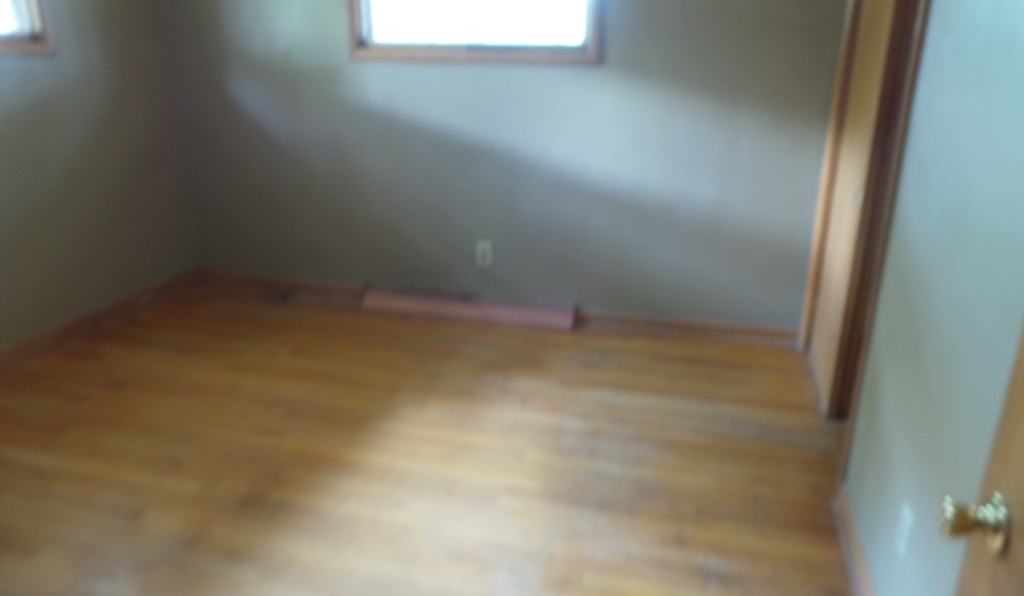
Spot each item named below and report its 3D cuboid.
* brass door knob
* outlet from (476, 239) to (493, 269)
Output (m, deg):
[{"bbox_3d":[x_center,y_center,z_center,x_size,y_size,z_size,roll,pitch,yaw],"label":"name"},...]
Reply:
[{"bbox_3d":[0.552,0.267,0.818,0.063,0.064,0.064,6,18,16],"label":"brass door knob"},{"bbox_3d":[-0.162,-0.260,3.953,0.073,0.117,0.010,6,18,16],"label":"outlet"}]

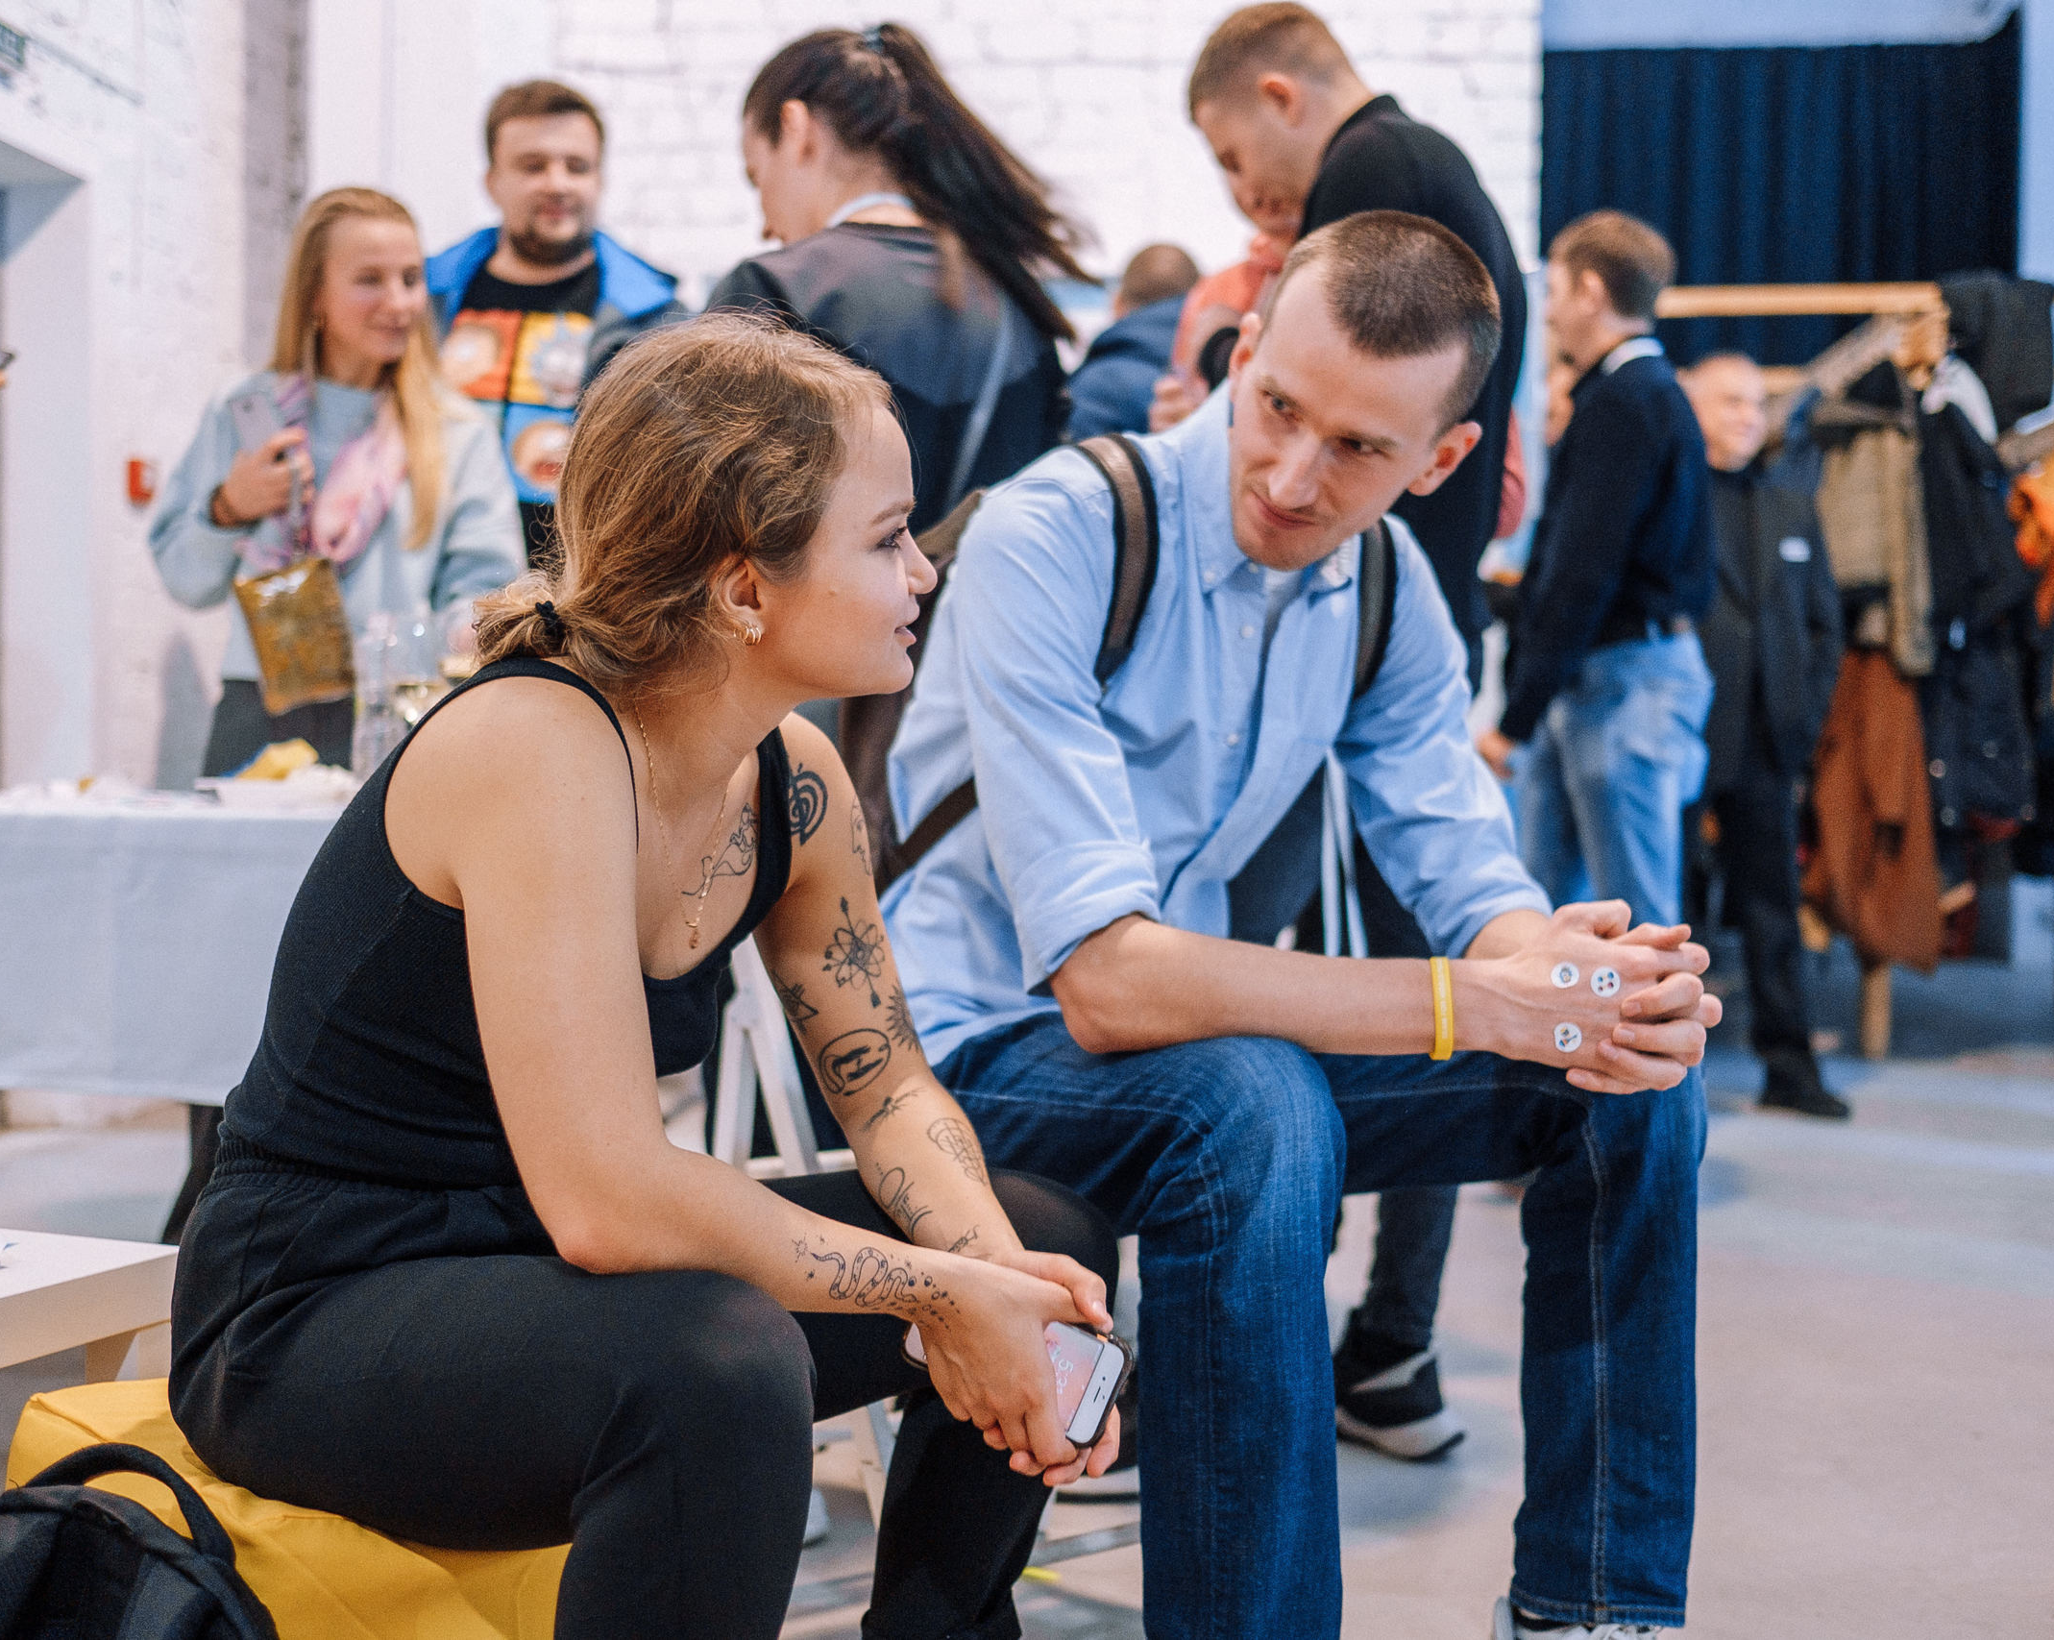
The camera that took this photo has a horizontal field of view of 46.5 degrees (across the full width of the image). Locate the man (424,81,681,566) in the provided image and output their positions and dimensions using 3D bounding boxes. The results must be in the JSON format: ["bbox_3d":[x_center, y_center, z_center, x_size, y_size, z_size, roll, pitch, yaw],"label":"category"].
[{"bbox_3d":[-0.689,-0.172,3.420,0.540,1.780,0.350,1,1,7],"label":"man"}]

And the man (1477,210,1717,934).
[{"bbox_3d":[1.020,-0.174,4.250,0.360,1.780,0.520,1,1,28],"label":"man"}]

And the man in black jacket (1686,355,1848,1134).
[{"bbox_3d":[1.706,-0.192,5.550,0.520,1.770,0.350,0,1,-29],"label":"man in black jacket"}]

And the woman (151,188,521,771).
[{"bbox_3d":[-0.936,-0.080,3.250,0.500,1.600,0.380,0,1,-19],"label":"woman"}]

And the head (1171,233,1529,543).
[{"bbox_3d":[0.224,-0.282,1.570,0.175,0.245,0.215,27,37,16],"label":"head"}]

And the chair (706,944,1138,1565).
[{"bbox_3d":[-0.031,0.351,2.220,0.450,0.800,0.480,0,2,-37],"label":"chair"}]

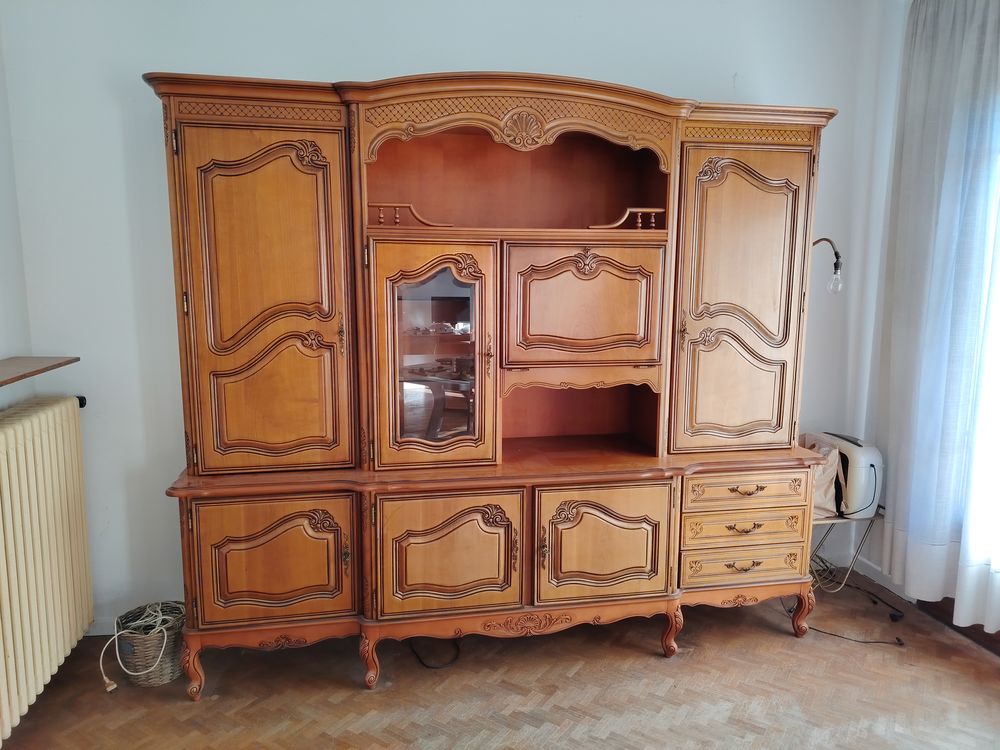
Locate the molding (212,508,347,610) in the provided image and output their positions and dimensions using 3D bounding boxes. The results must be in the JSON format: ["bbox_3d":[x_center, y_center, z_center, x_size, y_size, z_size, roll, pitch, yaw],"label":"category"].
[{"bbox_3d":[-0.792,0.659,2.472,0.445,0.360,0.030,-1,8,-11],"label":"molding"}]

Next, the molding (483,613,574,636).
[{"bbox_3d":[0.110,0.965,2.686,0.357,0.091,0.020,-1,9,-11],"label":"molding"}]

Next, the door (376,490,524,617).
[{"bbox_3d":[-0.177,0.648,2.550,0.542,0.465,0.030,-1,8,-11],"label":"door"}]

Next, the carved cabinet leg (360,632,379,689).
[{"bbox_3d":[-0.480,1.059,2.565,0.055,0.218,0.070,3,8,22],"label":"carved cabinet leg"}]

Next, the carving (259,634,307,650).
[{"bbox_3d":[-0.806,0.996,2.571,0.169,0.058,0.020,-1,9,-11],"label":"carving"}]

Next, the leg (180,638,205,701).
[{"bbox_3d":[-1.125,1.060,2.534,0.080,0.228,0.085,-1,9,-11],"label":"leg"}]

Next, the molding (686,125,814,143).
[{"bbox_3d":[1.002,-0.974,2.792,0.553,0.051,0.020,-1,9,-11],"label":"molding"}]

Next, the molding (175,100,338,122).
[{"bbox_3d":[-0.822,-0.908,2.394,0.544,0.053,0.020,-1,8,-11],"label":"molding"}]

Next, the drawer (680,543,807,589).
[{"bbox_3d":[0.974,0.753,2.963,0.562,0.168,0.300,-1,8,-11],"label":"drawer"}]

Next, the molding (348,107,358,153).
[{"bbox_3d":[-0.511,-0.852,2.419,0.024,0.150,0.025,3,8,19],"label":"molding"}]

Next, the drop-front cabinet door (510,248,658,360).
[{"bbox_3d":[0.315,-0.258,2.562,0.604,0.446,0.033,-1,8,-11],"label":"drop-front cabinet door"}]

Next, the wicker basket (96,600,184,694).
[{"bbox_3d":[-1.291,1.009,2.593,0.246,0.221,0.246,-1,8,-11],"label":"wicker basket"}]

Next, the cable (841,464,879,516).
[{"bbox_3d":[1.718,0.551,3.324,0.173,0.241,0.070,-1,8,-11],"label":"cable"}]

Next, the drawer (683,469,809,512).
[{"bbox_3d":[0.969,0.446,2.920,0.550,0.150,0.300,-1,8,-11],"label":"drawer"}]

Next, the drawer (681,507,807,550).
[{"bbox_3d":[0.987,0.612,3.058,0.564,0.157,0.380,-1,9,-11],"label":"drawer"}]

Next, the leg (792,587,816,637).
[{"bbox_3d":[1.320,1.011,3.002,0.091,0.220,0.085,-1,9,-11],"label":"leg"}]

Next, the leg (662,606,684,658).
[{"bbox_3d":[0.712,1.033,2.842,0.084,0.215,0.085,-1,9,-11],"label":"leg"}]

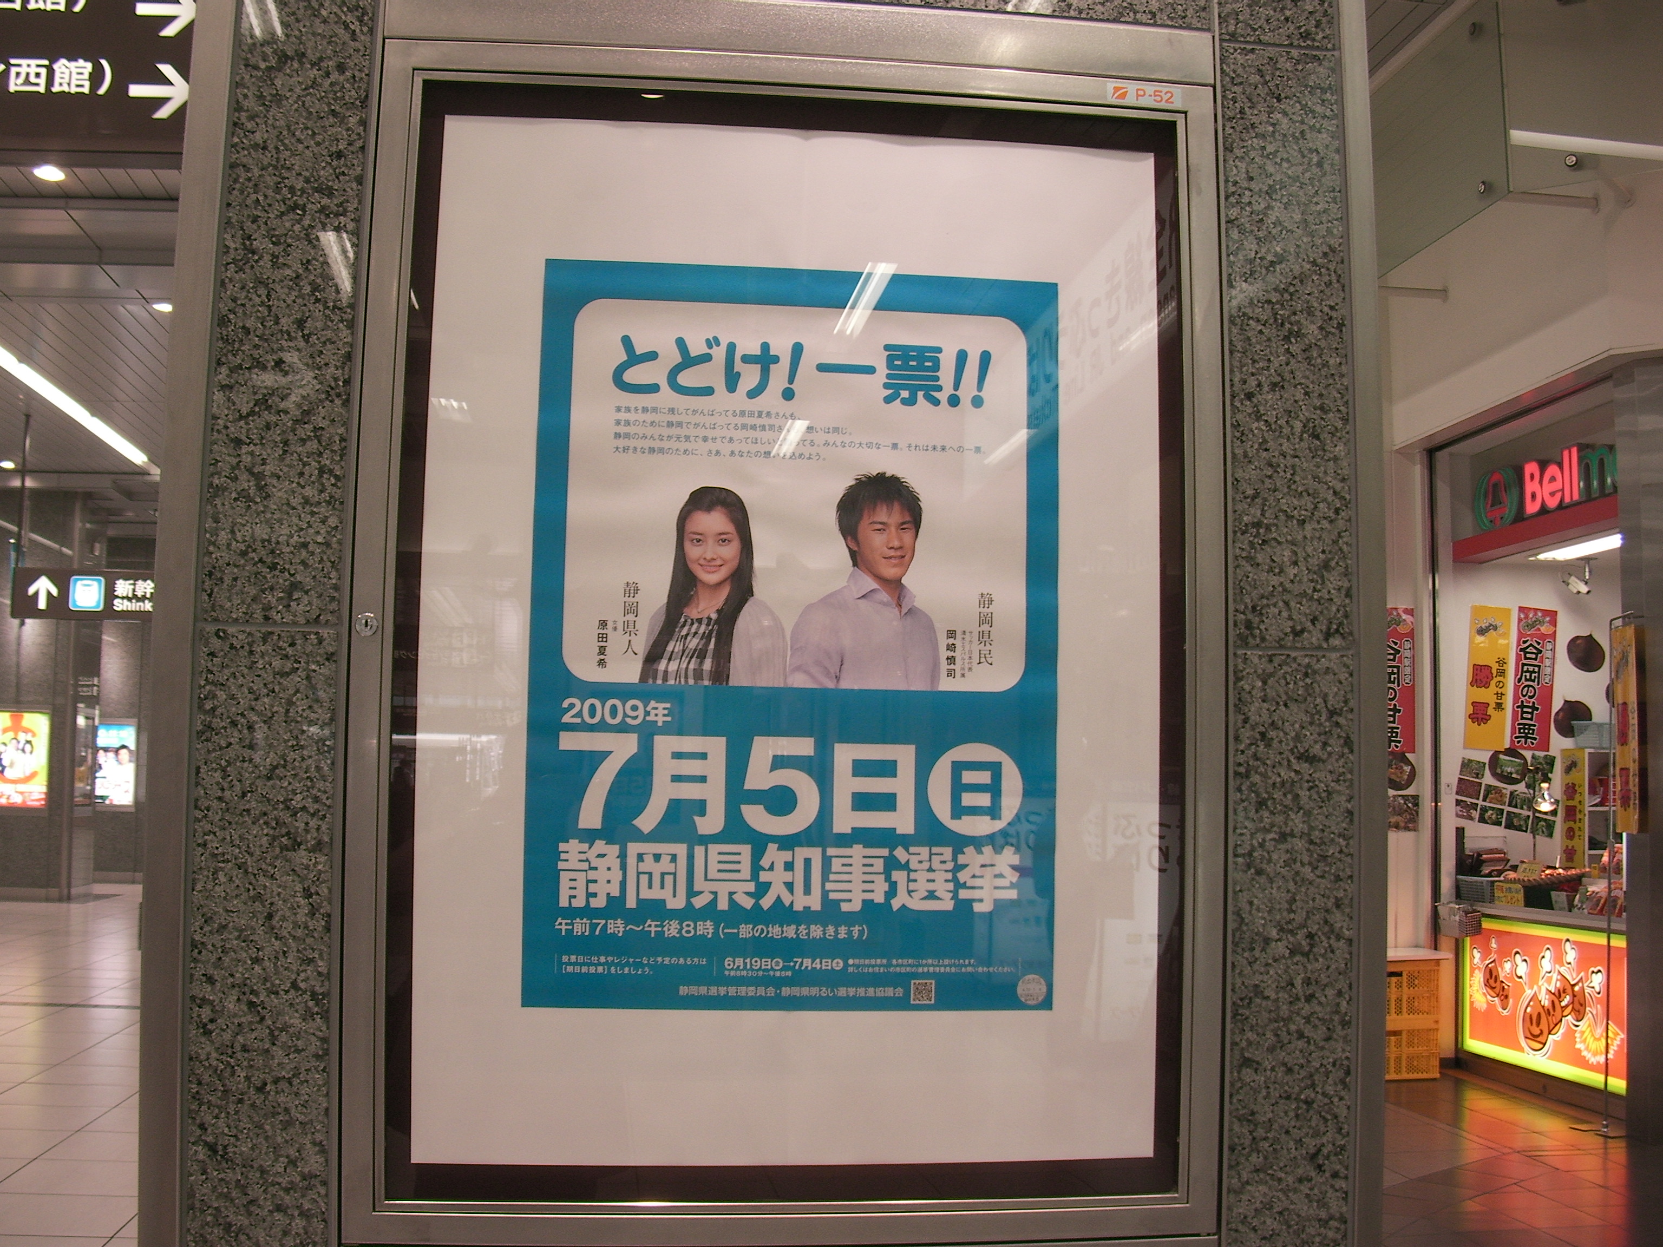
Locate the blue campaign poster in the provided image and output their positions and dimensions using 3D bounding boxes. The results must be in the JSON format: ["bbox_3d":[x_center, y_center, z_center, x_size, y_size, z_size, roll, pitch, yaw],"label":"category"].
[{"bbox_3d":[-0.032,0.010,1.778,0.515,0.728,0.010,1,-5,-7],"label":"blue campaign poster"}]

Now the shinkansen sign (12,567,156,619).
[{"bbox_3d":[-6.292,-0.235,16.442,2.000,0.470,0.200,1,-5,-7],"label":"shinkansen sign"}]

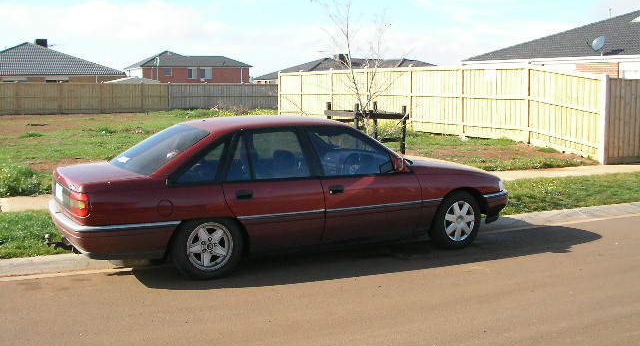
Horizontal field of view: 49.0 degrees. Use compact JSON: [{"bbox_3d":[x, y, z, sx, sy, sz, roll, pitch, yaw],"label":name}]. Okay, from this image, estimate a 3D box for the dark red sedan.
[{"bbox_3d":[-0.240,0.105,7.365,4.850,1.400,1.810,-3,8,-27],"label":"dark red sedan"}]

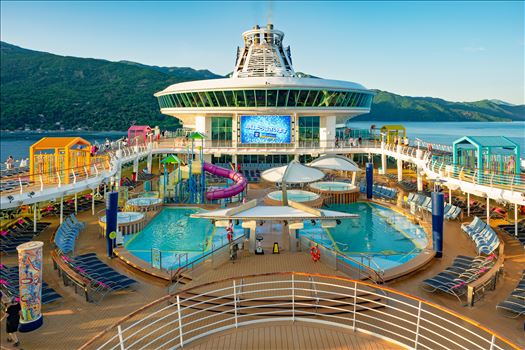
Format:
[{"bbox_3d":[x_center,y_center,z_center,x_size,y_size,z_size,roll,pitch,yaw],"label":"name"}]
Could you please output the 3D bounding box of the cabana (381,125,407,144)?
[{"bbox_3d":[18.678,-5.710,49.712,2.500,2.750,2.800,0,9,0],"label":"cabana"}]

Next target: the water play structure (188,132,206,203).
[{"bbox_3d":[-5.649,-0.686,30.882,1.400,6.090,1.400,0,9,0],"label":"water play structure"}]

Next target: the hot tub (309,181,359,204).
[{"bbox_3d":[6.610,1.611,32.667,4.100,1.050,4.100,0,9,0],"label":"hot tub"}]

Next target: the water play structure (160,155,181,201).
[{"bbox_3d":[-8.303,0.192,31.899,1.550,4.040,1.550,0,9,0],"label":"water play structure"}]

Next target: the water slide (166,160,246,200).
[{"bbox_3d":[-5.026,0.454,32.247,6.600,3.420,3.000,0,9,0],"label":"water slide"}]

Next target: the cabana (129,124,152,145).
[{"bbox_3d":[-17.328,-5.710,49.712,2.500,2.750,2.800,0,9,0],"label":"cabana"}]

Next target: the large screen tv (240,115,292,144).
[{"bbox_3d":[0.556,-6.264,48.614,6.950,3.900,0.300,0,9,0],"label":"large screen tv"}]

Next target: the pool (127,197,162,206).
[{"bbox_3d":[-9.451,2.495,28.082,2.700,0.650,2.700,0,9,0],"label":"pool"}]

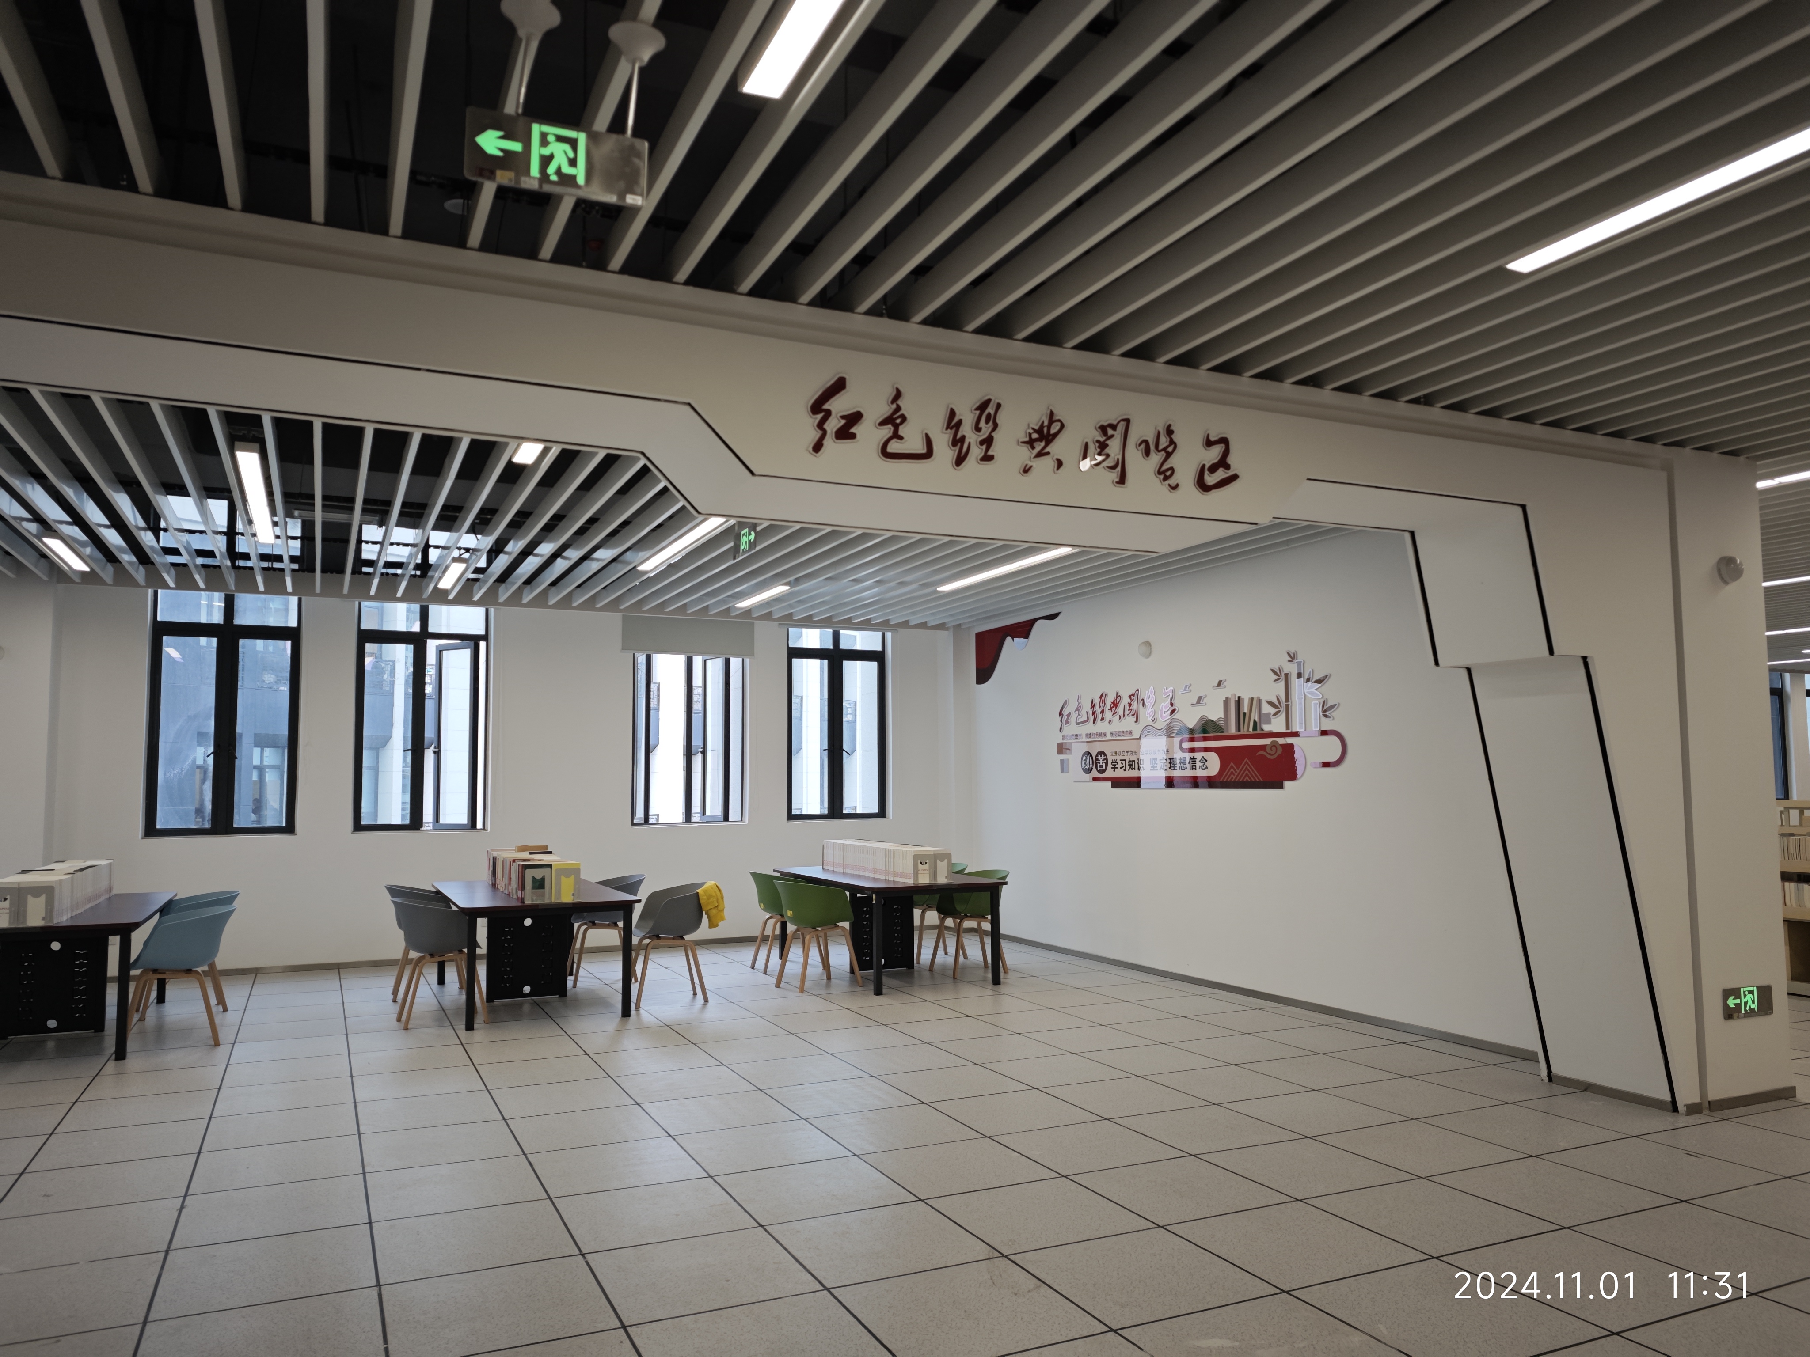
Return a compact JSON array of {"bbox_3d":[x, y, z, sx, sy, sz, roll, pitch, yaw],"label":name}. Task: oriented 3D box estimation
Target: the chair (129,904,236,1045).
[{"bbox_3d":[-4.326,1.780,7.187,0.560,0.790,0.580,2,-5,-25],"label":"chair"}]

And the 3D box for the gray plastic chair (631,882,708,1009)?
[{"bbox_3d":[-1.659,1.866,8.473,0.543,0.795,0.573,2,-5,-25],"label":"gray plastic chair"}]

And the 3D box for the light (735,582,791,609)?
[{"bbox_3d":[-1.252,-0.739,10.583,0.100,0.060,1.220,2,-5,-25],"label":"light"}]

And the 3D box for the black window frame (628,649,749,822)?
[{"bbox_3d":[-2.125,0.563,11.857,1.120,1.760,0.150,2,-6,-25],"label":"black window frame"}]

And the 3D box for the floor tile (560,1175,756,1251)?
[{"bbox_3d":[-0.881,1.876,4.201,0.600,0.020,0.600,2,-6,-25],"label":"floor tile"}]

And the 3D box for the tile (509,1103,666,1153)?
[{"bbox_3d":[-1.400,1.985,5.282,0.600,0.020,0.600,2,-6,-25],"label":"tile"}]

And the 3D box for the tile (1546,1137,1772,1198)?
[{"bbox_3d":[2.951,1.929,4.718,0.600,0.020,0.600,2,-5,-25],"label":"tile"}]

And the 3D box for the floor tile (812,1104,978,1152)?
[{"bbox_3d":[-0.047,1.977,5.258,0.600,0.020,0.600,2,-6,-25],"label":"floor tile"}]

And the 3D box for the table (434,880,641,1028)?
[{"bbox_3d":[-2.692,1.902,8.581,1.117,0.754,2.133,2,-5,-25],"label":"table"}]

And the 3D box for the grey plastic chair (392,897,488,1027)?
[{"bbox_3d":[-3.021,1.825,7.795,0.560,0.790,0.580,2,-5,-25],"label":"grey plastic chair"}]

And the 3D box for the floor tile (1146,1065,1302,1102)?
[{"bbox_3d":[1.615,2.048,6.046,0.600,0.020,0.600,2,-6,-25],"label":"floor tile"}]

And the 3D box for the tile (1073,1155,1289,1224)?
[{"bbox_3d":[1.022,1.919,4.504,0.600,0.020,0.600,2,-5,-25],"label":"tile"}]

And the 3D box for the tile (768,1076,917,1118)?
[{"bbox_3d":[-0.304,2.033,5.815,0.600,0.020,0.600,2,-6,-25],"label":"tile"}]

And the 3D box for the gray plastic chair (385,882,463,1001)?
[{"bbox_3d":[-3.473,1.903,8.764,0.553,0.790,0.573,2,-5,-25],"label":"gray plastic chair"}]

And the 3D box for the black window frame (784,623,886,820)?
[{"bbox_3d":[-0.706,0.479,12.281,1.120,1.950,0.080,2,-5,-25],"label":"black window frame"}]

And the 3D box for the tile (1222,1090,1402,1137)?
[{"bbox_3d":[1.865,1.992,5.489,0.600,0.020,0.600,2,-6,-25],"label":"tile"}]

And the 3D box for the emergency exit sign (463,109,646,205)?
[{"bbox_3d":[-0.708,-1.063,2.455,0.355,0.143,0.020,2,-6,-21],"label":"emergency exit sign"}]

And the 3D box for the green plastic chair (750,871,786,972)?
[{"bbox_3d":[-0.984,2.032,10.036,0.550,0.790,0.590,2,-6,-25],"label":"green plastic chair"}]

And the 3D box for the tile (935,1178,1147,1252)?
[{"bbox_3d":[0.464,1.860,4.177,0.585,0.020,0.585,2,-6,-25],"label":"tile"}]

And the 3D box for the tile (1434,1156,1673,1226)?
[{"bbox_3d":[2.392,1.906,4.465,0.600,0.020,0.600,2,-5,-25],"label":"tile"}]

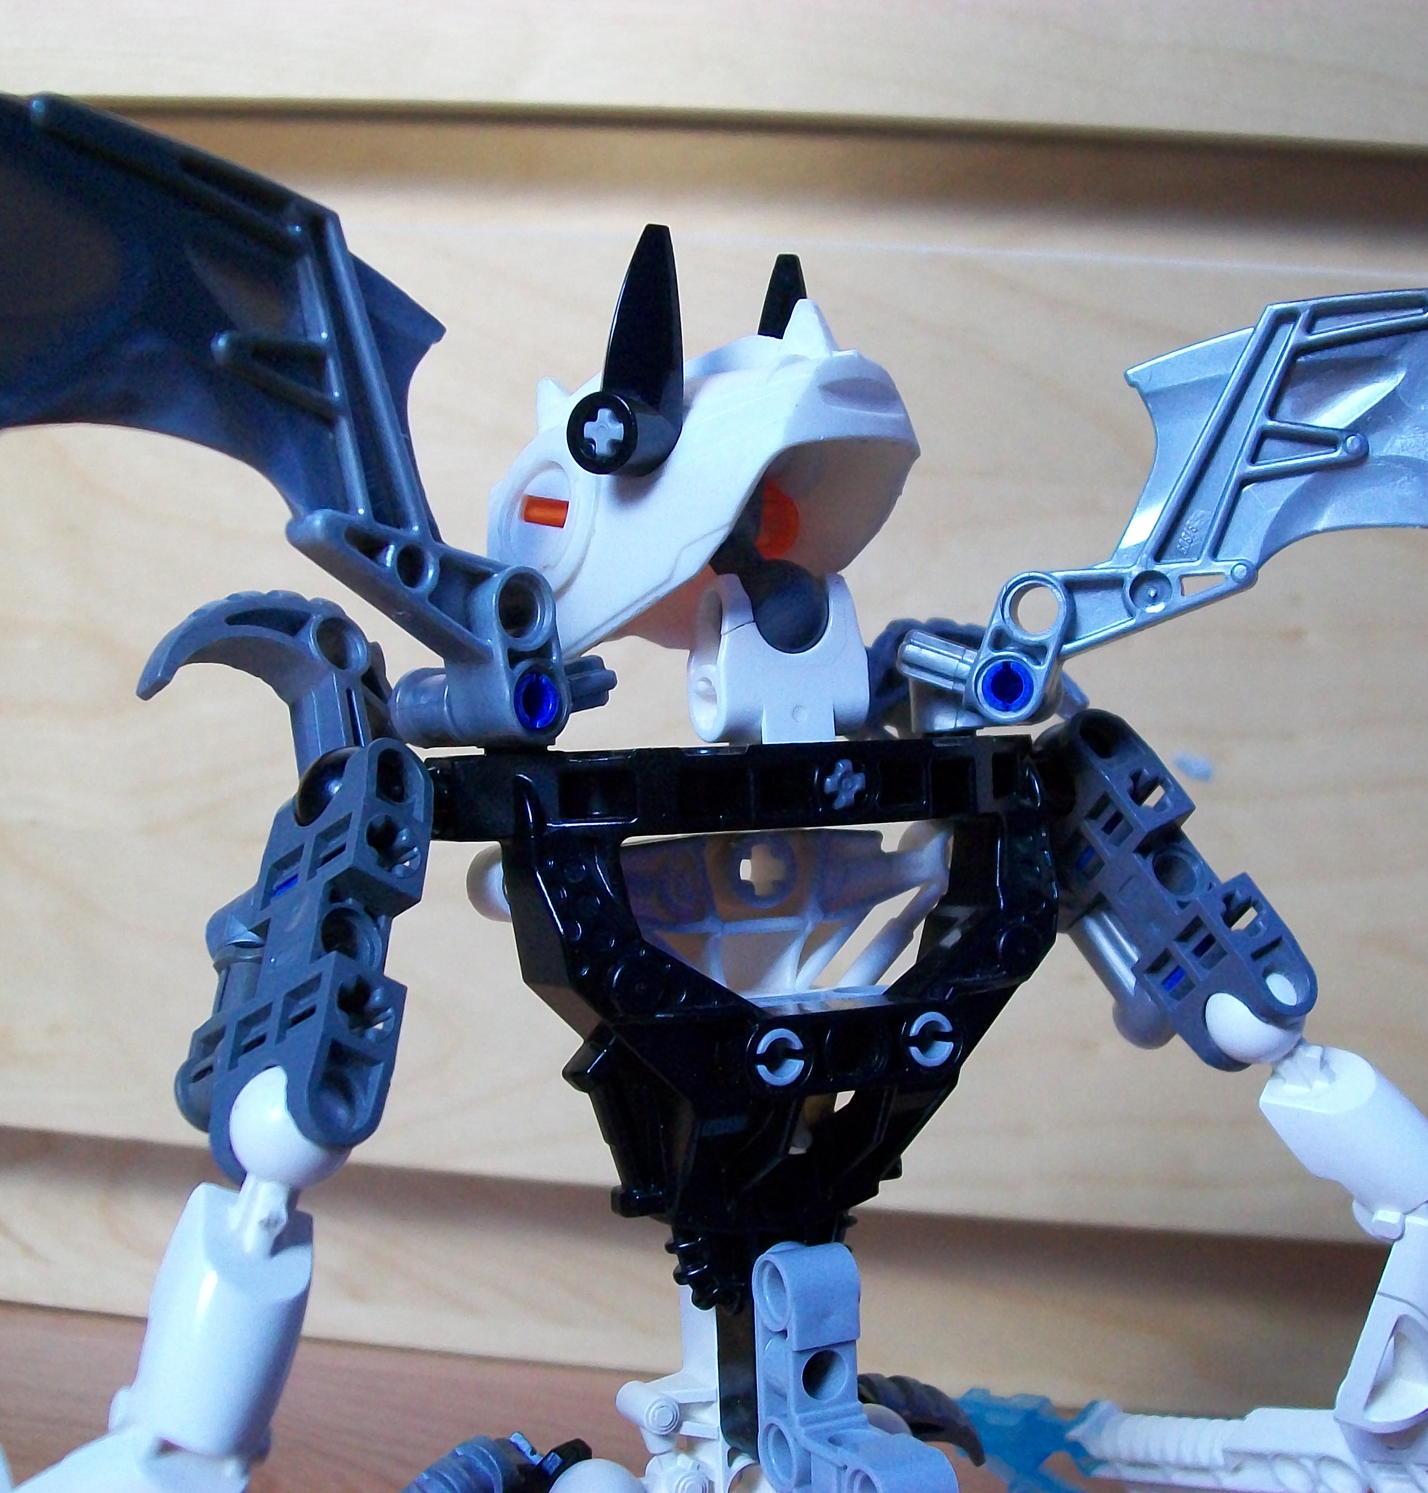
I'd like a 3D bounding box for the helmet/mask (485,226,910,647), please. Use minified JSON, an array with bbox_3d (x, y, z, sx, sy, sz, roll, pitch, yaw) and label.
[{"bbox_3d":[-0.003,-0.028,0.202,0.039,0.038,0.033,8,10,27],"label":"helmet/mask"}]

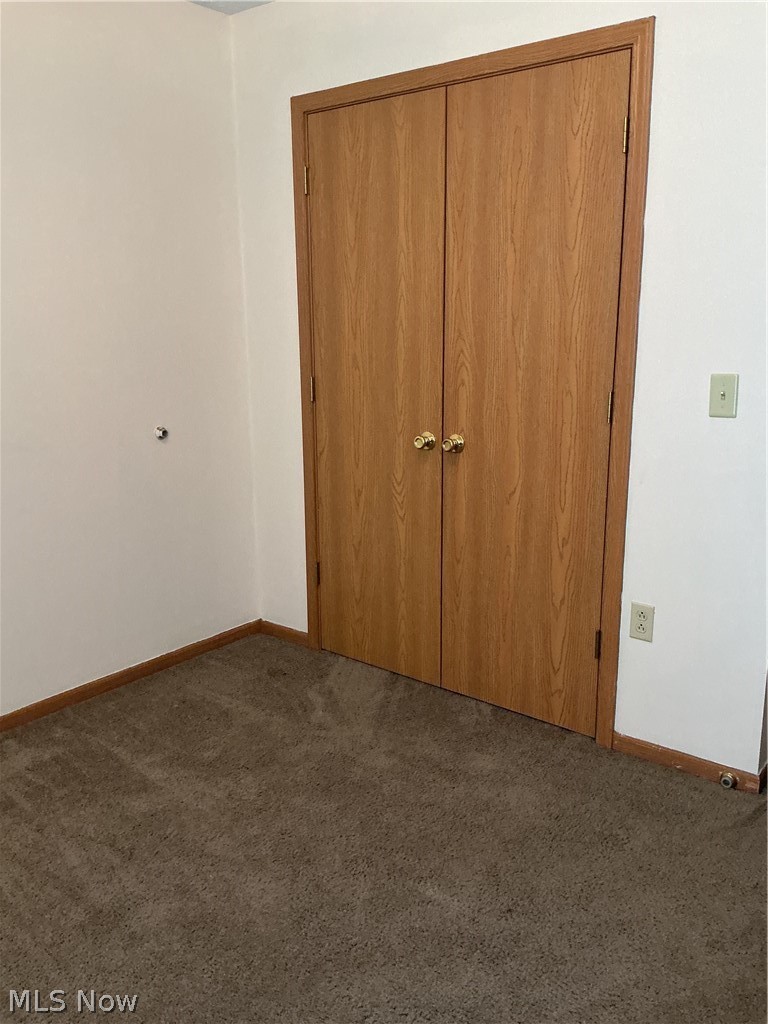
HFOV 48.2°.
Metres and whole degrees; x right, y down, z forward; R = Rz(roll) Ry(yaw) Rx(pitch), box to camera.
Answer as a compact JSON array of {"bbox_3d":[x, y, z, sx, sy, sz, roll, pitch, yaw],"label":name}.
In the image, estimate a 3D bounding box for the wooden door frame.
[{"bbox_3d":[0.209,-0.369,2.906,1.344,2.096,0.060,10,17,38],"label":"wooden door frame"}]

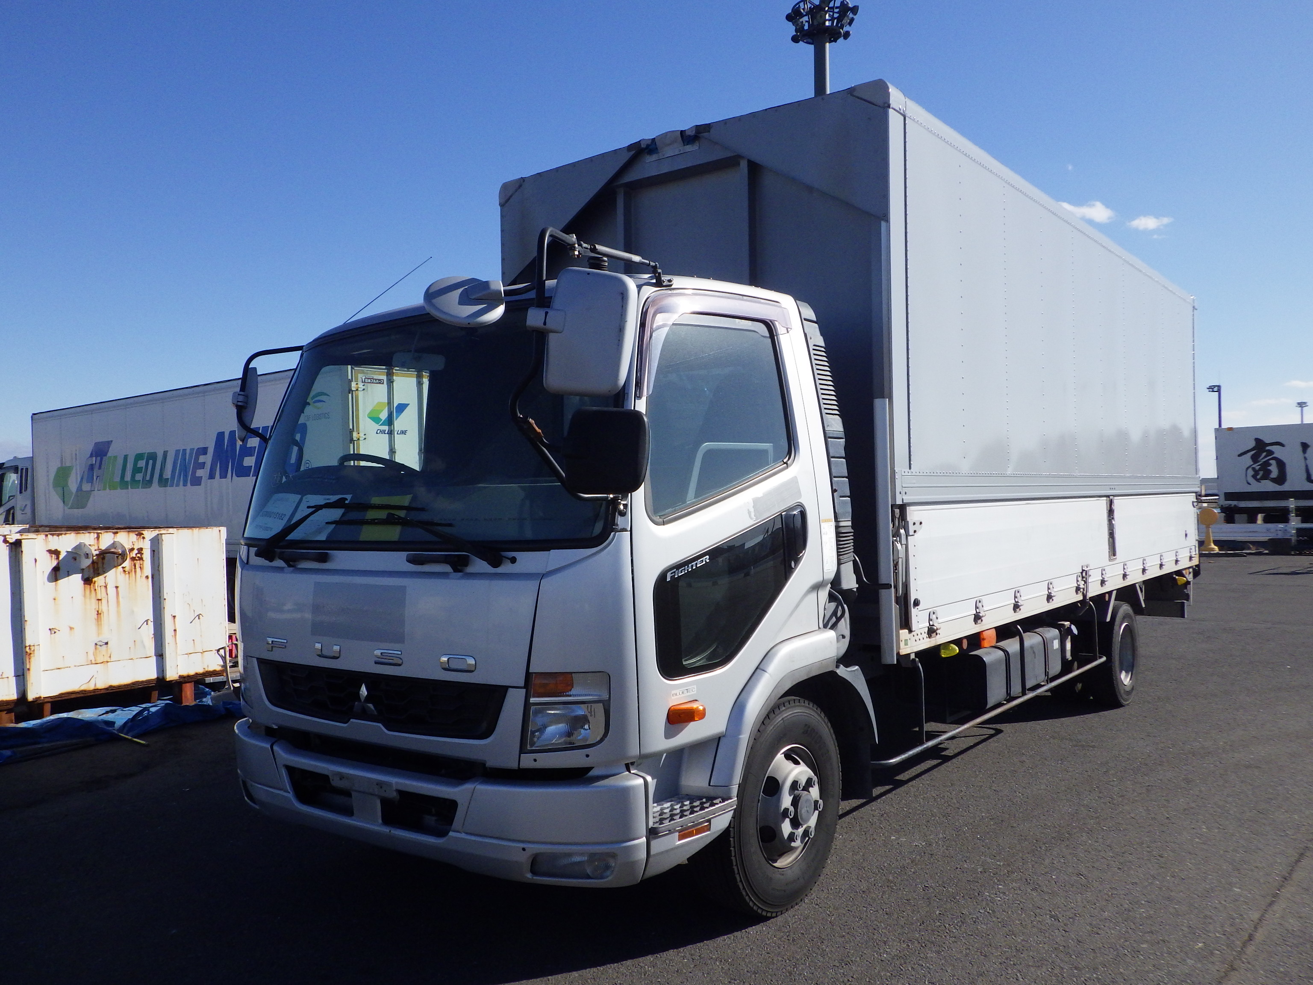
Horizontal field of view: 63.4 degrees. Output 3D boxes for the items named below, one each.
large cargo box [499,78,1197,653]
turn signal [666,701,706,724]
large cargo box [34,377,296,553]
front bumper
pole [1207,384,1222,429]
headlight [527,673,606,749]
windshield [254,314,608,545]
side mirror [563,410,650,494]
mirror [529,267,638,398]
[{"bbox_3d":[2.021,-0.537,7.788,2.353,2.462,6.449,-1,-1,37],"label":"large cargo box"},{"bbox_3d":[0.095,0.715,3.450,0.050,0.070,0.170,-1,-1,37],"label":"turn signal"},{"bbox_3d":[-7.197,-0.354,18.142,9.924,2.483,2.490,-2,-1,38],"label":"large cargo box"},{"bbox_3d":[-0.910,1.078,3.877,2.140,0.360,0.460,-1,-1,37],"label":"front bumper"},{"bbox_3d":[50.028,-4.182,94.966,1.300,11.000,0.500,-1,0,0],"label":"pole"},{"bbox_3d":[-0.269,0.701,3.337,0.260,0.240,0.150,-1,0,26],"label":"headlight"},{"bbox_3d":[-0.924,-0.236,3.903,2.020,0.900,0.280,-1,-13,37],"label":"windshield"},{"bbox_3d":[-0.144,-0.115,3.020,0.245,0.250,0.130,-1,0,5],"label":"side mirror"},{"bbox_3d":[-0.200,-0.457,3.020,0.280,0.365,0.120,-1,0,5],"label":"mirror"}]

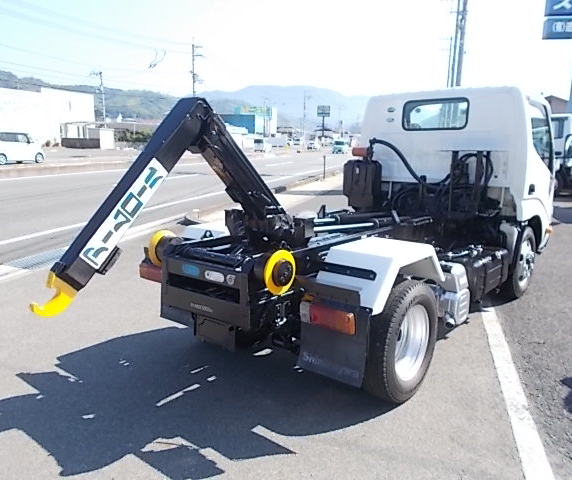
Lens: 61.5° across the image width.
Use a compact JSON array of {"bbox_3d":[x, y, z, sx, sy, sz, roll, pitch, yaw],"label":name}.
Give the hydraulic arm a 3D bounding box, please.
[{"bbox_3d":[-0.518,-0.246,2.460,0.320,0.960,1.600,9,14,39],"label":"hydraulic arm"}]

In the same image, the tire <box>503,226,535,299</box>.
[{"bbox_3d":[2.262,0.206,4.768,0.200,0.720,0.720,9,14,39],"label":"tire"}]

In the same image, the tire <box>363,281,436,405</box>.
[{"bbox_3d":[0.664,0.574,2.860,0.210,0.720,0.720,9,14,39],"label":"tire"}]

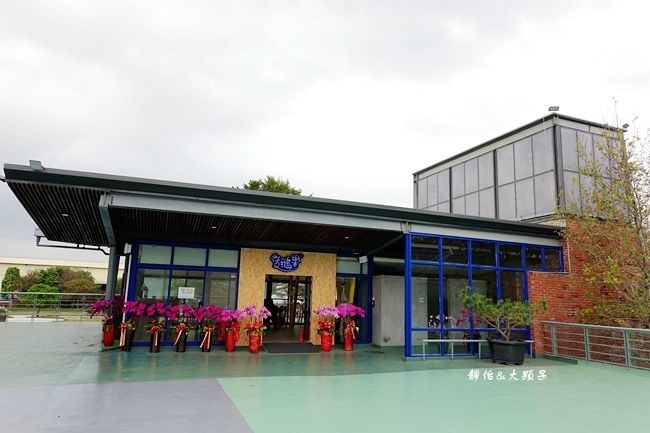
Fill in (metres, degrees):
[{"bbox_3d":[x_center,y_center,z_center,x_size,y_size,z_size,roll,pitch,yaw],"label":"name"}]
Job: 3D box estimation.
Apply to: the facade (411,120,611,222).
[{"bbox_3d":[7.343,-0.787,17.878,3.333,3.038,7.952,6,-11,-21],"label":"facade"}]

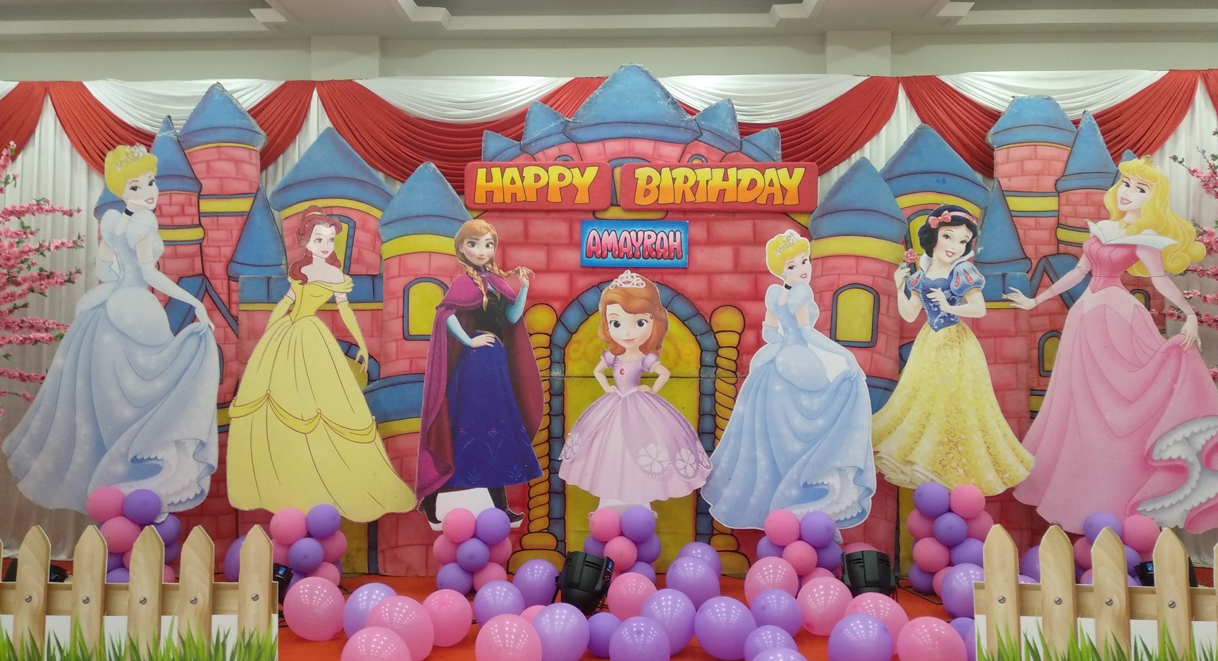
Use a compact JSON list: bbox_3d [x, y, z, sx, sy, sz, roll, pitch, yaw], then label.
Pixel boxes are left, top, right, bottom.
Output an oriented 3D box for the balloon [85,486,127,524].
[{"bbox_3d":[-2.430,0.844,4.420,0.190,0.190,0.190,0,0,2],"label":"balloon"}]

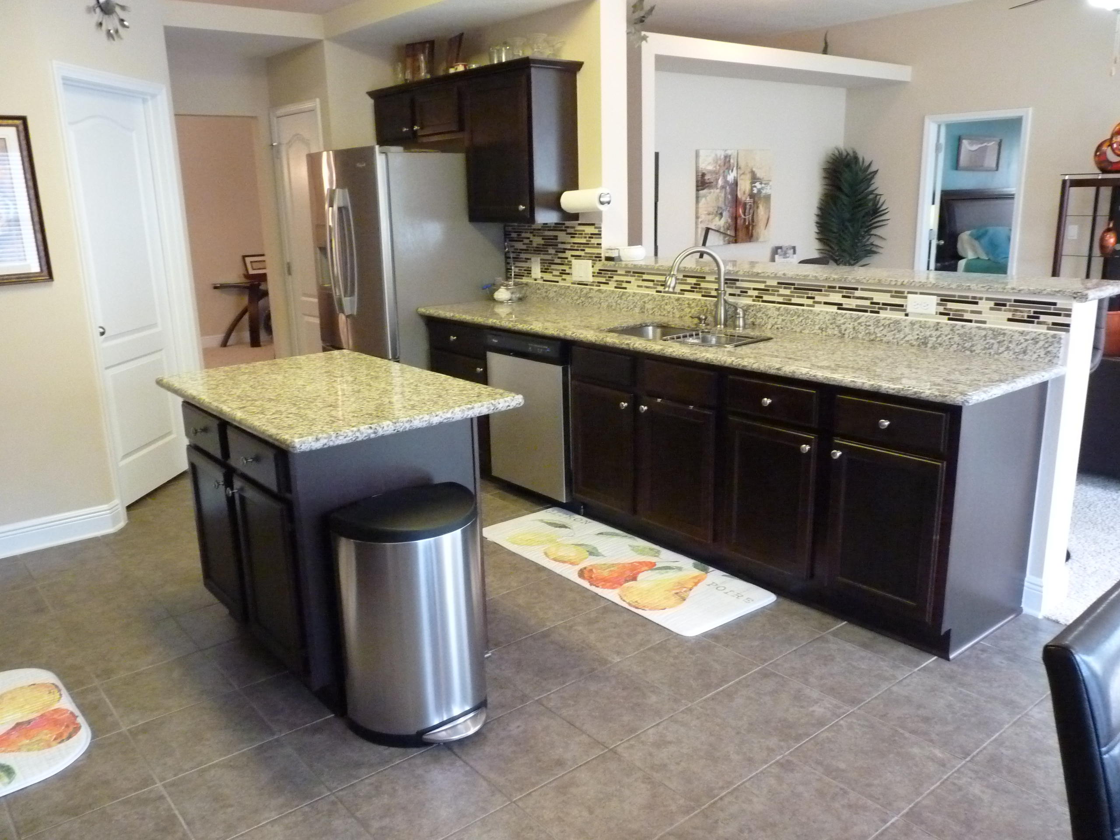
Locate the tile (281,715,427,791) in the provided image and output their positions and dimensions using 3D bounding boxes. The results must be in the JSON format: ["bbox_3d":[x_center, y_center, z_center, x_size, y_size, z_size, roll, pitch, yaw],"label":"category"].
[{"bbox_3d":[-0.574,0.920,2.512,0.333,0.010,0.333,-12,17,-38],"label":"tile"}]

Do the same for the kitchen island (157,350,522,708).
[{"bbox_3d":[-0.768,0.327,2.987,0.738,0.902,1.231,-12,18,-38],"label":"kitchen island"}]

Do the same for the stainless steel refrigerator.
[{"bbox_3d":[-0.974,-0.722,5.431,0.805,1.792,0.889,-12,18,-38],"label":"stainless steel refrigerator"}]

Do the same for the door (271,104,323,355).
[{"bbox_3d":[-1.749,-1.029,6.070,0.060,2.114,0.701,-12,18,-38],"label":"door"}]

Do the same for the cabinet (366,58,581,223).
[{"bbox_3d":[-0.540,-1.558,5.085,0.356,0.798,1.677,-12,18,-38],"label":"cabinet"}]

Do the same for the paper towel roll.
[{"bbox_3d":[0.129,-1.122,4.504,0.127,0.127,0.277,-12,18,-38],"label":"paper towel roll"}]

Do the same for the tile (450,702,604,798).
[{"bbox_3d":[-0.099,0.922,2.466,0.333,0.010,0.333,-12,17,-38],"label":"tile"}]

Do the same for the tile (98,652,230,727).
[{"bbox_3d":[-1.255,0.854,2.789,0.328,0.010,0.328,-12,18,-38],"label":"tile"}]

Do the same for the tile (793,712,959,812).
[{"bbox_3d":[0.853,0.924,2.373,0.333,0.010,0.333,-12,17,-38],"label":"tile"}]

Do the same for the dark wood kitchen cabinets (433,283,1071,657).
[{"bbox_3d":[0.458,0.008,4.053,0.662,0.997,3.133,-12,17,-38],"label":"dark wood kitchen cabinets"}]

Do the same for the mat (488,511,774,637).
[{"bbox_3d":[0.213,0.603,3.702,0.500,0.016,1.370,-11,17,-36],"label":"mat"}]

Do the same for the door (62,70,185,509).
[{"bbox_3d":[-2.267,-0.615,4.574,0.040,2.045,0.790,0,14,5],"label":"door"}]

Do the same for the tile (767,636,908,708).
[{"bbox_3d":[0.893,0.806,2.818,0.328,0.010,0.328,-12,18,-38],"label":"tile"}]

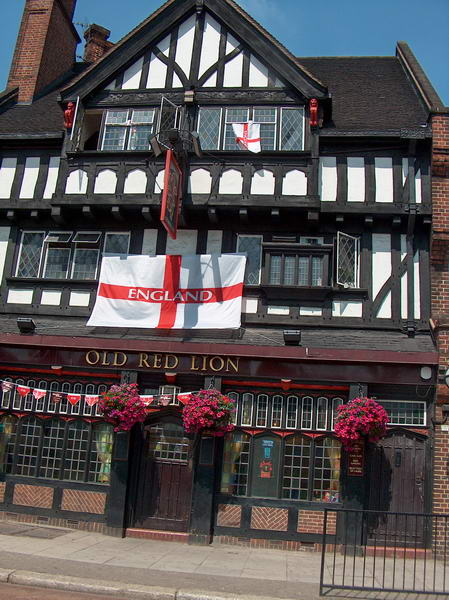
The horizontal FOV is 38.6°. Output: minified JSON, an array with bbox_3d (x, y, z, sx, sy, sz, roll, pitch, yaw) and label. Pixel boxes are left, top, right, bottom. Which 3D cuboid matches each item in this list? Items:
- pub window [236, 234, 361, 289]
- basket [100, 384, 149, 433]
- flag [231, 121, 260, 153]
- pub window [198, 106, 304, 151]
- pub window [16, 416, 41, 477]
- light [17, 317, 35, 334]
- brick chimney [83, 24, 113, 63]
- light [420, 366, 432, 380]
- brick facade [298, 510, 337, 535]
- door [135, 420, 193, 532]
[{"bbox_3d":[1.410,-0.770,12.640,2.448,1.091,0.300,2,-15,8],"label":"pub window"},{"bbox_3d":[-1.839,1.948,11.611,0.920,0.880,0.850,2,-15,8],"label":"basket"},{"bbox_3d":[0.453,-3.284,12.892,0.550,0.730,0.100,2,-15,8],"label":"flag"},{"bbox_3d":[0.552,-3.500,13.097,2.200,1.040,0.140,2,-15,8],"label":"pub window"},{"bbox_3d":[-3.682,2.758,12.065,0.400,1.074,0.100,2,-15,8],"label":"pub window"},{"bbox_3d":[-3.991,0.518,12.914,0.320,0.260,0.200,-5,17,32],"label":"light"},{"bbox_3d":[-4.131,-8.245,20.925,0.780,1.400,0.780,13,-18,-31],"label":"brick chimney"},{"bbox_3d":[3.586,1.305,11.377,0.206,0.233,0.110,2,-15,8],"label":"light"},{"bbox_3d":[1.653,3.955,11.394,0.675,0.383,0.100,2,-15,8],"label":"brick facade"},{"bbox_3d":[-1.091,3.250,11.801,0.980,2.000,0.120,2,-15,8],"label":"door"}]

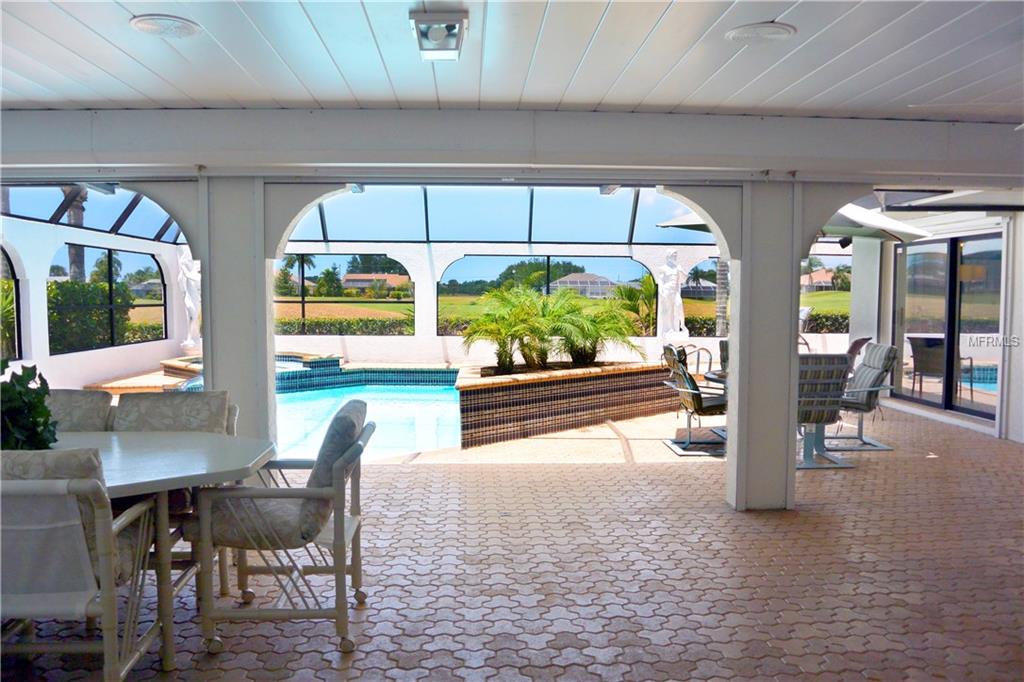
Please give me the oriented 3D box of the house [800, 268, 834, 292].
[{"bbox_3d":[54.057,-11.138,145.230,13.000,5.000,11.000,1,4,18],"label":"house"}]

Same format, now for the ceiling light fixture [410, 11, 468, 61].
[{"bbox_3d":[-0.288,-1.207,3.060,0.230,0.145,0.210,0,4,-4],"label":"ceiling light fixture"}]

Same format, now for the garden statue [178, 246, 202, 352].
[{"bbox_3d":[-5.608,-0.768,13.456,0.500,1.780,0.450,-1,4,-20],"label":"garden statue"}]

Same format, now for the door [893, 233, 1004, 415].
[{"bbox_3d":[5.212,-0.207,9.146,0.130,2.050,2.420,0,4,-4],"label":"door"}]

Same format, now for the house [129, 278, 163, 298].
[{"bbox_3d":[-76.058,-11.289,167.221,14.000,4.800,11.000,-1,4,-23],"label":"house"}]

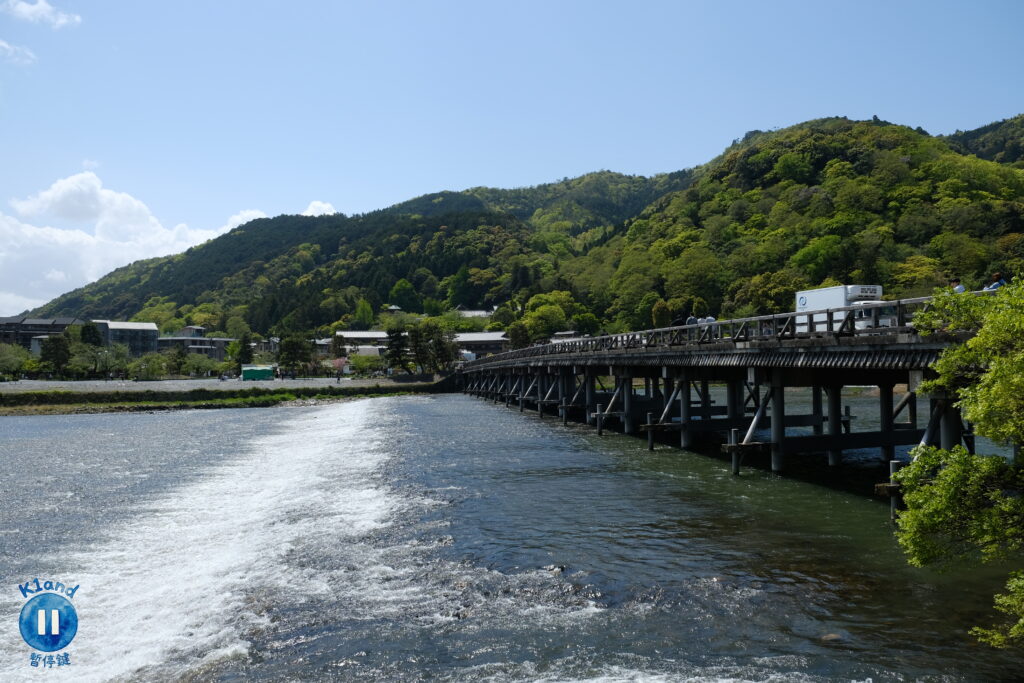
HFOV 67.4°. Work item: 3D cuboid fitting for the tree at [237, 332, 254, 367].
[{"bbox_3d":[-57.319,3.215,165.001,3.870,10.310,3.870,0,-2,0],"label":"tree"}]

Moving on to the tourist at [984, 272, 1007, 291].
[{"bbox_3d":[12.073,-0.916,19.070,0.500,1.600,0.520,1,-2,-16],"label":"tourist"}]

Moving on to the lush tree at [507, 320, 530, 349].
[{"bbox_3d":[1.865,1.548,220.108,6.870,15.160,6.870,0,-2,0],"label":"lush tree"}]

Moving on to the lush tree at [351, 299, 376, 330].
[{"bbox_3d":[-59.934,-10.292,310.000,9.800,14.130,9.500,0,-2,0],"label":"lush tree"}]

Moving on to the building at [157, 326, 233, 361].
[{"bbox_3d":[-101.366,3.043,246.000,23.000,16.330,14.000,1,-2,-20],"label":"building"}]

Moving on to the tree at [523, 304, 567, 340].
[{"bbox_3d":[11.213,-5.520,265.000,14.500,14.490,13.500,0,-2,0],"label":"tree"}]

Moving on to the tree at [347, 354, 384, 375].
[{"bbox_3d":[-31.831,5.444,167.916,7.870,6.080,7.870,0,-2,0],"label":"tree"}]

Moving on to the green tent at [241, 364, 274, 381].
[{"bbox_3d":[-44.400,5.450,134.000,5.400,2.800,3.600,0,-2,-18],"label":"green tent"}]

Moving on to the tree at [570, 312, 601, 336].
[{"bbox_3d":[25.895,-3.815,270.357,10.550,12.810,10.550,0,-2,0],"label":"tree"}]

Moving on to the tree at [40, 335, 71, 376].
[{"bbox_3d":[-93.309,3.117,157.000,6.000,9.100,5.800,1,-3,-30],"label":"tree"}]

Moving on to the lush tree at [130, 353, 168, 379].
[{"bbox_3d":[-72.131,4.947,152.000,7.200,5.540,7.000,1,-2,-24],"label":"lush tree"}]

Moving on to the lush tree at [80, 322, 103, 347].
[{"bbox_3d":[-101.455,2.282,185.053,5.300,13.740,5.300,0,-2,0],"label":"lush tree"}]

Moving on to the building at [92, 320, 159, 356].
[{"bbox_3d":[-121.191,2.345,240.439,18.000,17.160,12.000,1,-3,-27],"label":"building"}]

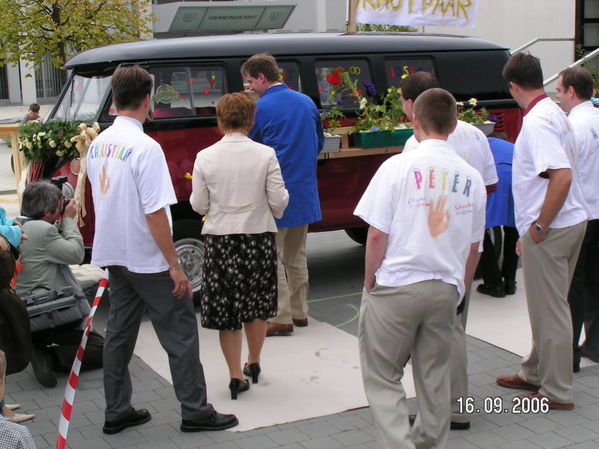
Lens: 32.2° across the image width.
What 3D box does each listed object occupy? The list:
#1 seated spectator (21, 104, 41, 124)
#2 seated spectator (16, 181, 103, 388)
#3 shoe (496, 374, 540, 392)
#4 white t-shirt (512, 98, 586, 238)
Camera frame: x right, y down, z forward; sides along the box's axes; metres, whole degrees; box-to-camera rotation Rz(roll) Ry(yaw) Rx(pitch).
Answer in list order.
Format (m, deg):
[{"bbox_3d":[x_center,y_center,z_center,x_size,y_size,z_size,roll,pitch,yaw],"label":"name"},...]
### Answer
[{"bbox_3d":[-4.100,-1.269,15.996,0.460,1.160,0.620,-3,9,-10],"label":"seated spectator"},{"bbox_3d":[-1.305,0.310,5.917,0.720,1.120,0.530,-10,13,-42],"label":"seated spectator"},{"bbox_3d":[1.196,0.816,5.565,0.285,0.110,0.105,5,11,33],"label":"shoe"},{"bbox_3d":[1.256,-0.286,5.196,0.300,0.680,0.470,3,10,25],"label":"white t-shirt"}]

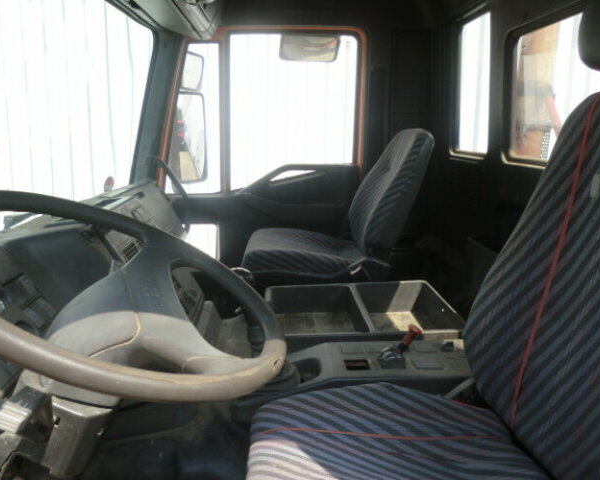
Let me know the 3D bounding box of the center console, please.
[{"bbox_3d":[0.153,0.315,1.500,0.685,0.185,0.645,-1,13,-4],"label":"center console"}]

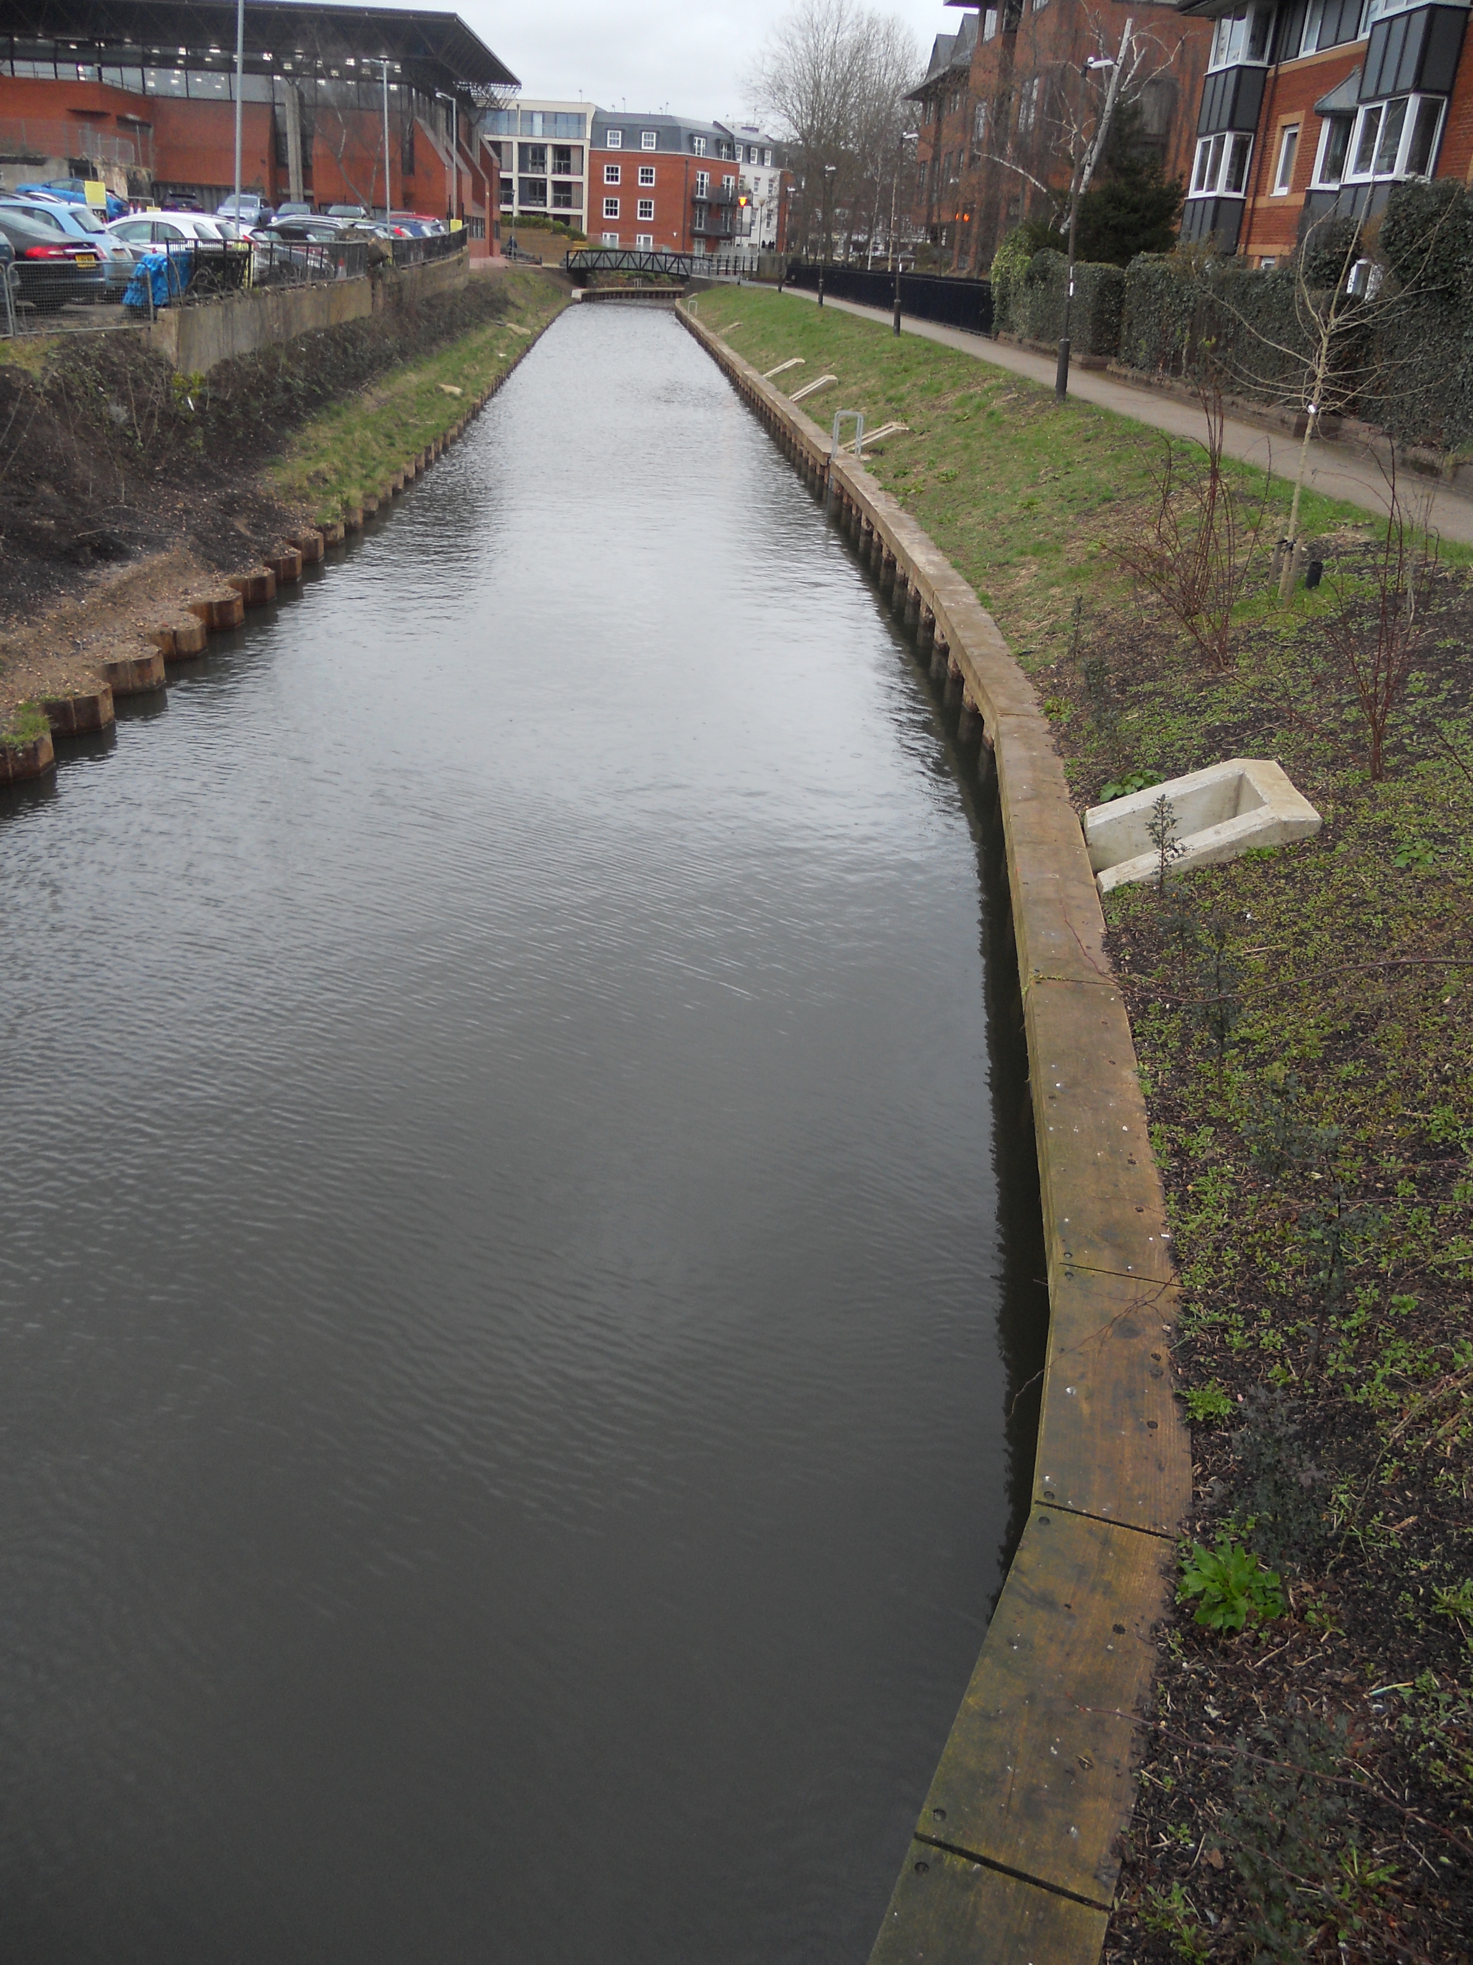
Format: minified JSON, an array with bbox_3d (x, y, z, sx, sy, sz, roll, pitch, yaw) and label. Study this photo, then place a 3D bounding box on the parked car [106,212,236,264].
[{"bbox_3d":[-13.257,-16.205,33.813,4.050,1.460,1.730,5,26,5],"label":"parked car"}]

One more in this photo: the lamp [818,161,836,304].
[{"bbox_3d":[3.620,-28.832,59.395,0.500,4.850,0.200,1,26,-4],"label":"lamp"}]

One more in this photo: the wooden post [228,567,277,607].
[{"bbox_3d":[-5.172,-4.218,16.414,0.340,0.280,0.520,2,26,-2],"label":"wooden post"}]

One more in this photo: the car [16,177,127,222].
[{"bbox_3d":[-28.081,-33.052,64.693,4.350,1.460,1.780,11,26,5],"label":"car"}]

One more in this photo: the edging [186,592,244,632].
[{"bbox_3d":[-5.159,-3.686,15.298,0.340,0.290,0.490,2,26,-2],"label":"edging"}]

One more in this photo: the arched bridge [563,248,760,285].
[{"bbox_3d":[-5.037,-48.350,103.394,12.800,1.600,2.400,1,26,-4],"label":"arched bridge"}]

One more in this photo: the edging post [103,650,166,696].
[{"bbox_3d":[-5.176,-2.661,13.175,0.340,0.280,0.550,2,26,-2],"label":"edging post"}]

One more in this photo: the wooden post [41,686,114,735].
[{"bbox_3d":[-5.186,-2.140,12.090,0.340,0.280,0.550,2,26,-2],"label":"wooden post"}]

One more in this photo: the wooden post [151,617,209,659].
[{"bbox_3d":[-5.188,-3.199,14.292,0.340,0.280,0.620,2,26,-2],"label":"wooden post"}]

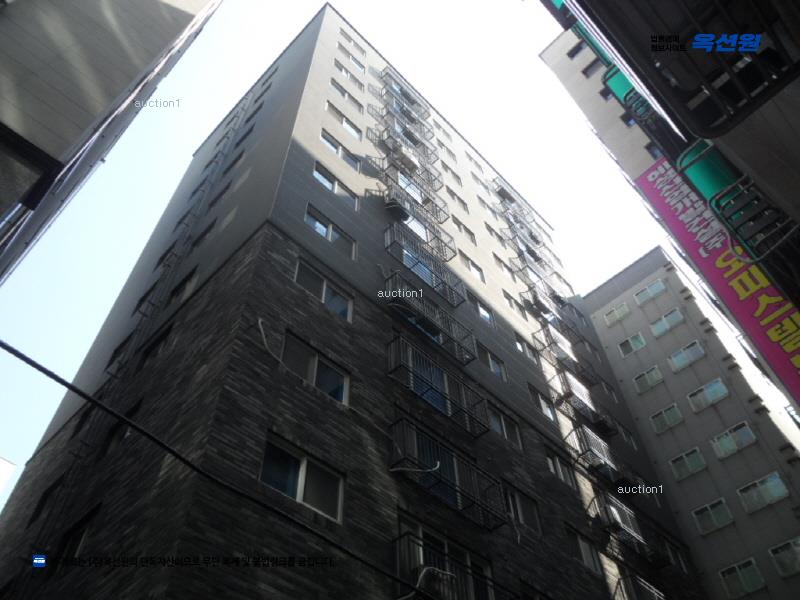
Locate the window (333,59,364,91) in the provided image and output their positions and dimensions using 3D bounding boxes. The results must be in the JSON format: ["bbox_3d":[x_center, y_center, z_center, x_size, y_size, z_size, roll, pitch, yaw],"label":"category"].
[{"bbox_3d":[-2.386,-10.330,28.912,1.844,1.031,0.160,38,-63,-26],"label":"window"}]

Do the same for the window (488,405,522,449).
[{"bbox_3d":[3.123,3.804,18.810,0.180,1.006,1.510,-39,-61,24],"label":"window"}]

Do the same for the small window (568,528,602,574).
[{"bbox_3d":[5.222,7.103,17.848,0.180,1.006,1.493,-39,-61,24],"label":"small window"}]

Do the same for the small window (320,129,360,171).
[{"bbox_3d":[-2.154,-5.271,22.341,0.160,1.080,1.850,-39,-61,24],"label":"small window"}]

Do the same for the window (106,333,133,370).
[{"bbox_3d":[-8.922,1.675,19.979,1.259,0.983,0.160,-39,-61,24],"label":"window"}]

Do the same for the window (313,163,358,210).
[{"bbox_3d":[-2.077,-3.585,20.094,0.180,1.013,1.836,-39,-61,24],"label":"window"}]

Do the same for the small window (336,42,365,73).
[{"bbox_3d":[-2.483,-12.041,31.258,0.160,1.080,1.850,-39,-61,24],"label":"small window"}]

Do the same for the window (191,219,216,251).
[{"bbox_3d":[-6.468,-2.006,20.674,1.316,1.036,0.150,-39,-61,24],"label":"window"}]

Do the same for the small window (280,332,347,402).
[{"bbox_3d":[-1.830,1.524,13.356,0.180,1.013,1.836,-39,-61,24],"label":"small window"}]

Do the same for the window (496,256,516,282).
[{"bbox_3d":[4.758,-1.386,28.607,1.522,0.966,0.160,38,-63,-26],"label":"window"}]

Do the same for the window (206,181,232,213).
[{"bbox_3d":[-6.552,-3.709,22.930,1.316,1.036,0.150,-39,-61,24],"label":"window"}]

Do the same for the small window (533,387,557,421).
[{"bbox_3d":[5.058,3.697,22.341,0.180,1.006,1.493,-39,-61,24],"label":"small window"}]

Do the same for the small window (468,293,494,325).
[{"bbox_3d":[2.958,0.397,23.303,0.180,1.006,1.510,-39,-61,24],"label":"small window"}]

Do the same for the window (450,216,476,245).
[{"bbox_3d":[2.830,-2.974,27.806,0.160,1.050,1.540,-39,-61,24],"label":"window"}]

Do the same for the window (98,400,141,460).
[{"bbox_3d":[-6.221,2.968,14.083,1.316,1.036,0.150,-39,-61,24],"label":"window"}]

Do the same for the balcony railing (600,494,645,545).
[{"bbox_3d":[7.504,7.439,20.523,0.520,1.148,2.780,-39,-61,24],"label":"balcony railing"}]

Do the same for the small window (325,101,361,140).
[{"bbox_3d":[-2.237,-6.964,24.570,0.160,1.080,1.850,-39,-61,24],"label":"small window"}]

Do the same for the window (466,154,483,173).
[{"bbox_3d":[4.516,-8.160,37.882,0.150,1.036,1.484,-39,-61,24],"label":"window"}]

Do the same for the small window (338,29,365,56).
[{"bbox_3d":[-2.570,-13.804,33.571,0.180,1.013,1.836,-39,-61,24],"label":"small window"}]

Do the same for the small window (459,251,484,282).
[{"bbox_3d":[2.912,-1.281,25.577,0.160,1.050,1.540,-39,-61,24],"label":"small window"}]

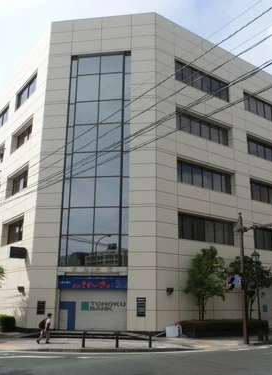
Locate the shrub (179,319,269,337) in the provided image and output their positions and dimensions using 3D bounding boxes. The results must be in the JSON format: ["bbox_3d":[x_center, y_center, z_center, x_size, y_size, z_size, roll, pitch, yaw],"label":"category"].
[{"bbox_3d":[6.139,9.442,27.207,7.250,0.970,1.400,12,-20,-34],"label":"shrub"}]

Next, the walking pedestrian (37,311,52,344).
[{"bbox_3d":[-4.842,7.543,21.657,0.800,1.560,0.520,1,-16,0],"label":"walking pedestrian"}]

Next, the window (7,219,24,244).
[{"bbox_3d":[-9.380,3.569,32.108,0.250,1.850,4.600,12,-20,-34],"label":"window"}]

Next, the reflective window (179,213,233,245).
[{"bbox_3d":[5.252,3.145,29.874,6.163,1.917,0.200,12,-20,-34],"label":"reflective window"}]

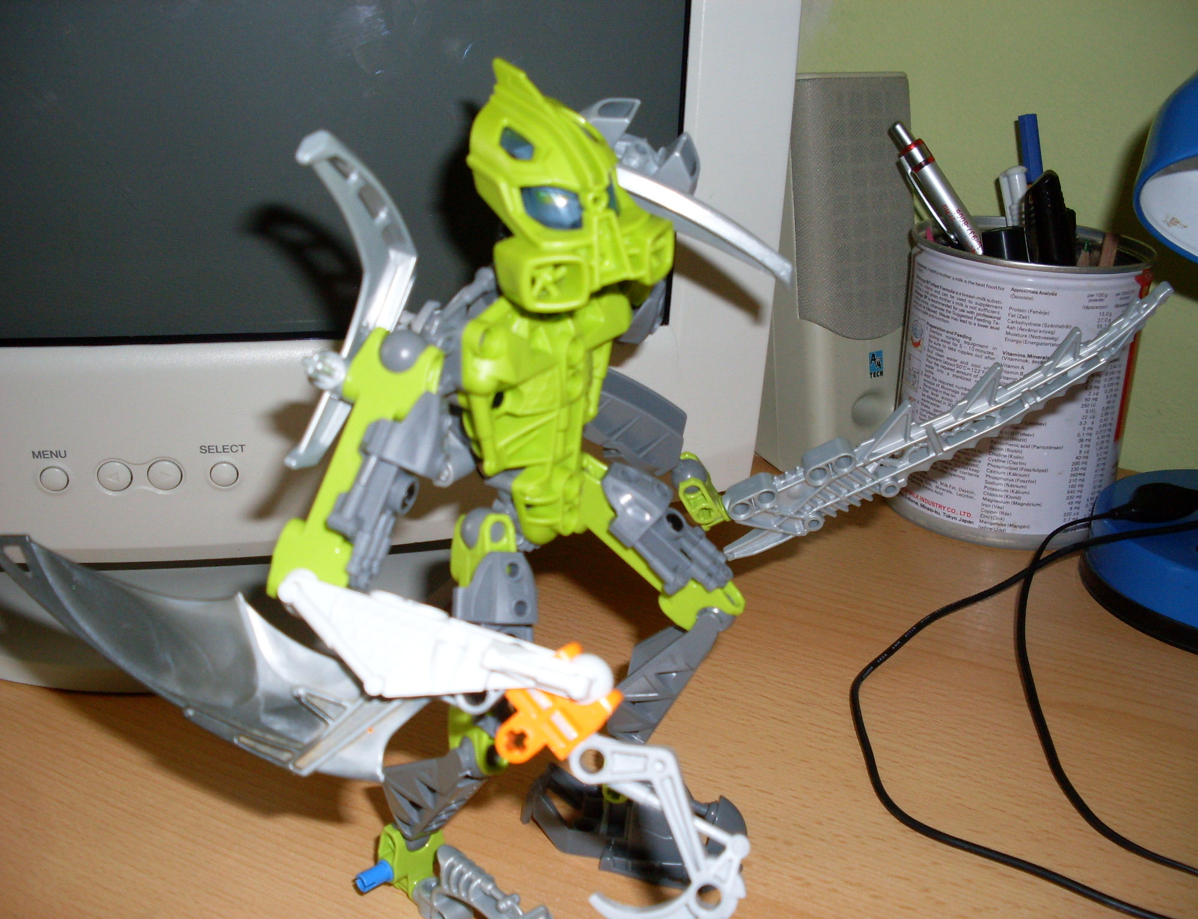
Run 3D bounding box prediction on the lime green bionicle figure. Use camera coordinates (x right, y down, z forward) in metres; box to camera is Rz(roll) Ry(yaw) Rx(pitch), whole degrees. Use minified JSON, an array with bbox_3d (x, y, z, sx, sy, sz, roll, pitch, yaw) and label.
[{"bbox_3d":[-0.018,0.015,0.332,0.130,0.212,0.100,-9,24,-26],"label":"lime green bionicle figure"}]

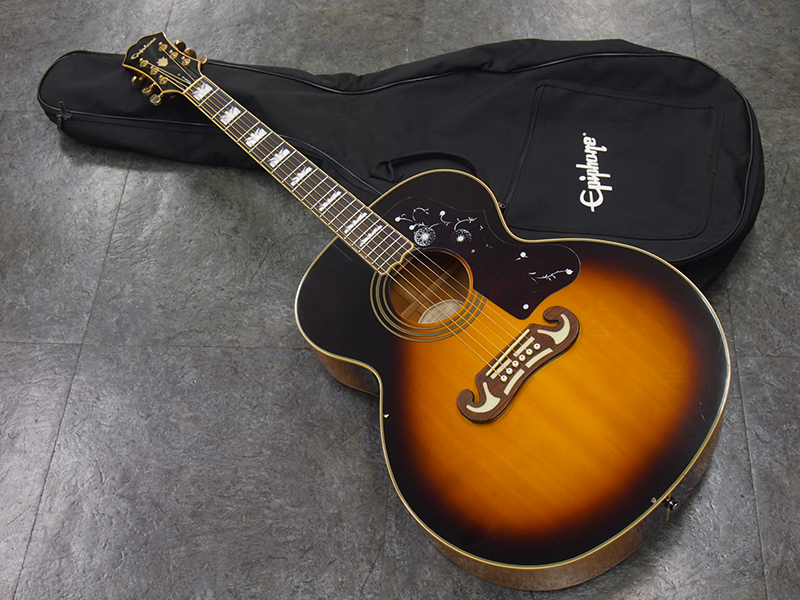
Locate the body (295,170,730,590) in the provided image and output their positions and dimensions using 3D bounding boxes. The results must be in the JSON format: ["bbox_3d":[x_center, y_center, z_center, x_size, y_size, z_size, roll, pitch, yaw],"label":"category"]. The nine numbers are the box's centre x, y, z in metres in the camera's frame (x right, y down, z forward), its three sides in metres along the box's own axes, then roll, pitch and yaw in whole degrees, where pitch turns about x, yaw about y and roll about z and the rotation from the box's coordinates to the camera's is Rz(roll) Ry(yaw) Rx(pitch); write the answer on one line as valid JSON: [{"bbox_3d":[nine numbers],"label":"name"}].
[{"bbox_3d":[0.127,0.078,1.338,0.430,0.123,0.531,-44,62,-10],"label":"body"}]

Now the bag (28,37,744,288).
[{"bbox_3d":[-0.024,-0.277,1.642,1.147,0.105,0.475,6,57,8],"label":"bag"}]

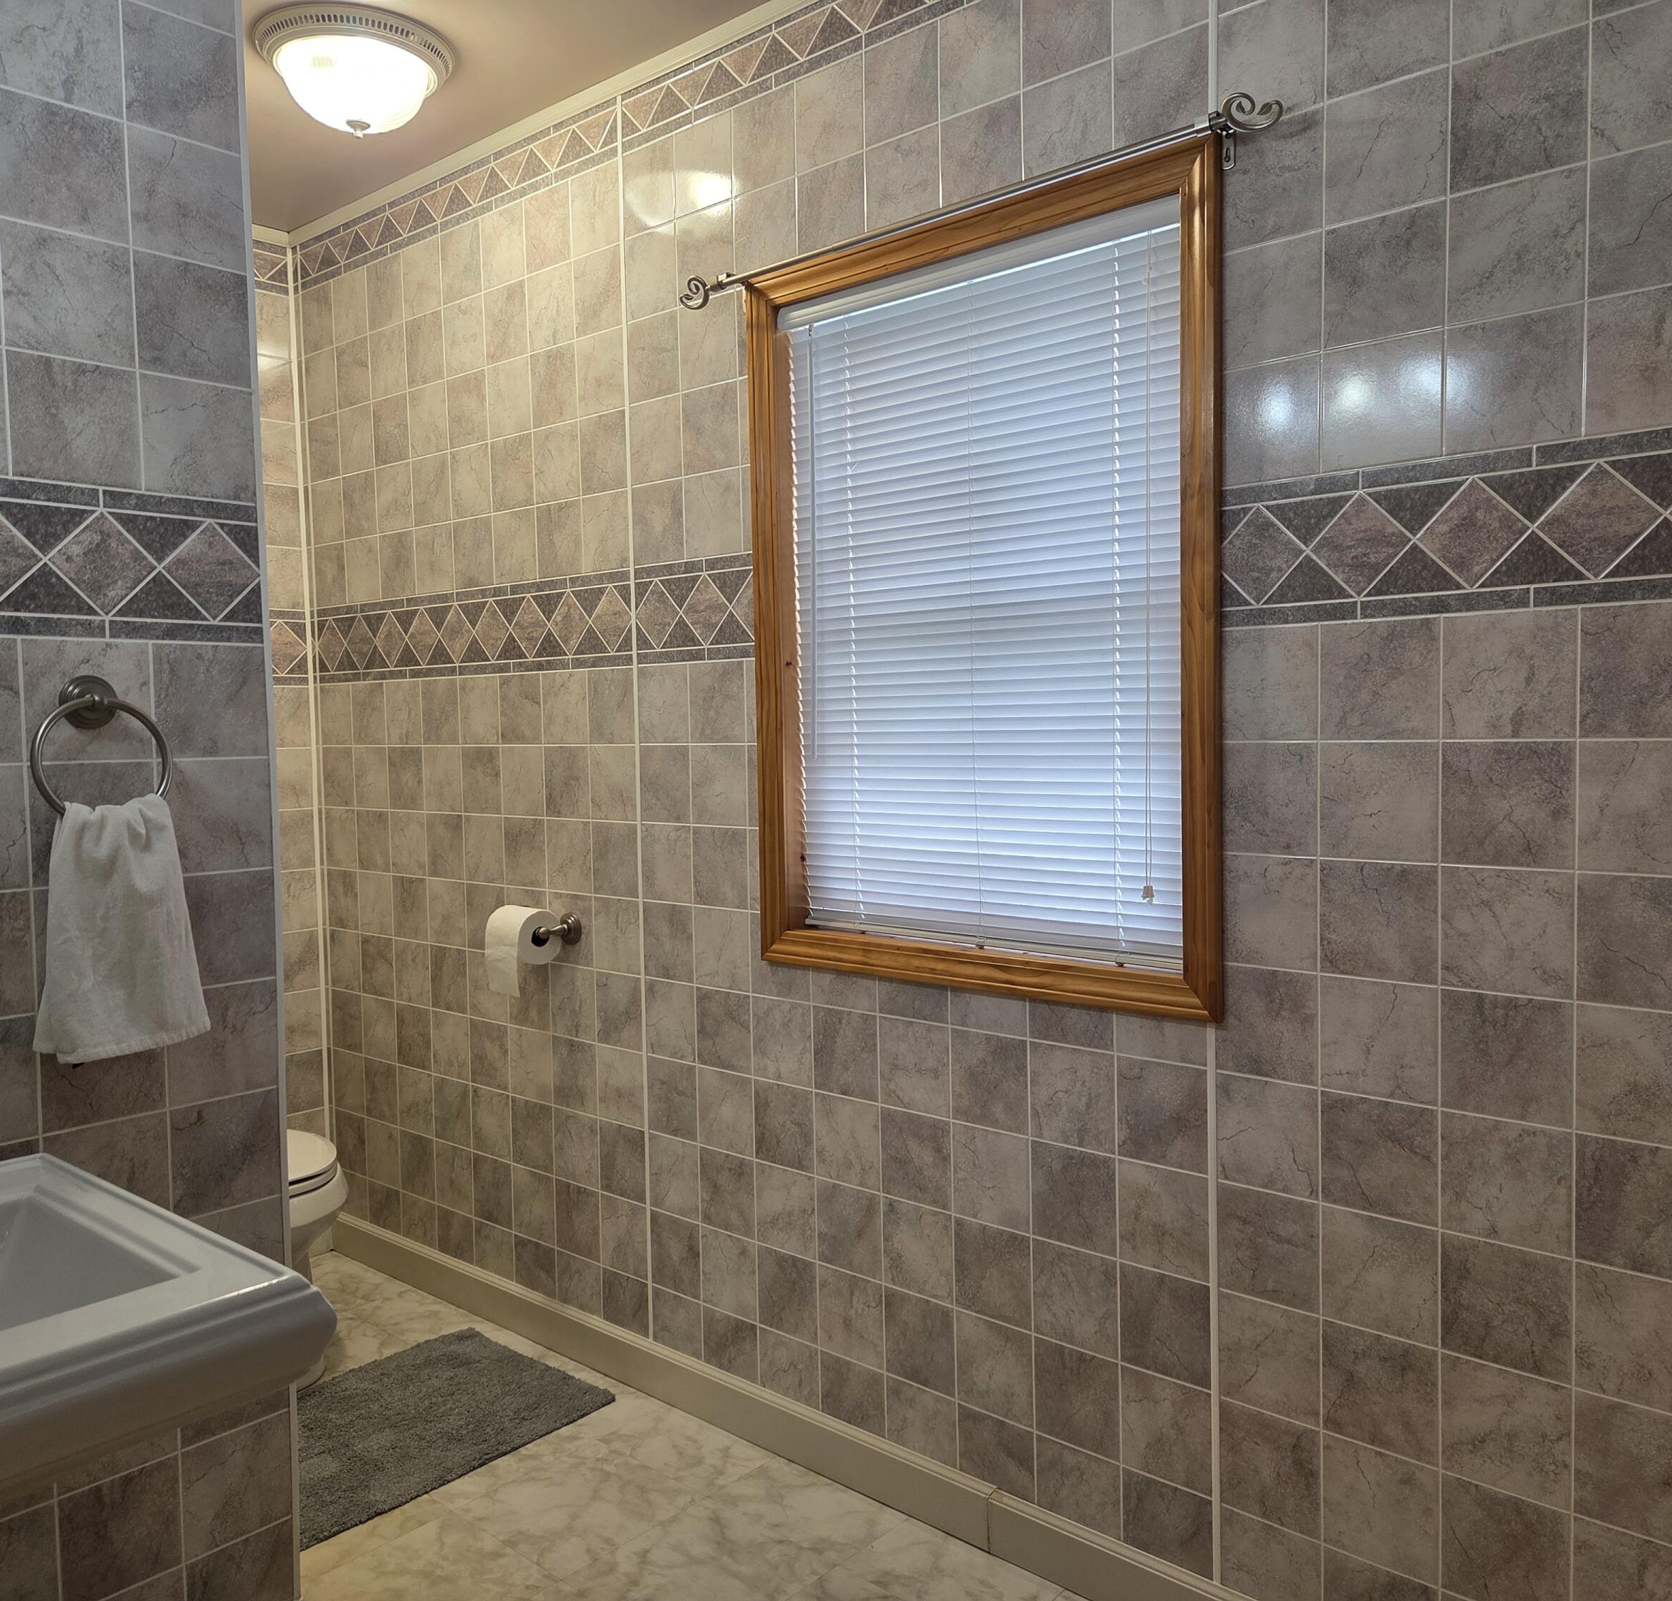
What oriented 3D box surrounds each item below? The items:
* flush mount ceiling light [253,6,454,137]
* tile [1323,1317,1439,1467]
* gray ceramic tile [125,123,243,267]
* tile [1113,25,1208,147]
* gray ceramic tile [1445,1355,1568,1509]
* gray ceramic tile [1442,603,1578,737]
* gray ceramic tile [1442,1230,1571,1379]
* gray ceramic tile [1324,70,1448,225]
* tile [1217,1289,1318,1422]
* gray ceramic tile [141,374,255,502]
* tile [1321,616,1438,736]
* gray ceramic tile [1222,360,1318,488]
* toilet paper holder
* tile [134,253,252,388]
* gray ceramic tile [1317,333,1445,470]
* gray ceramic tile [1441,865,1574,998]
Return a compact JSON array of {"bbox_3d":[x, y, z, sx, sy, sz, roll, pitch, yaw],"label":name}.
[{"bbox_3d":[-0.853,-1.263,2.531,0.342,0.157,0.342,2,4,42],"label":"flush mount ceiling light"},{"bbox_3d":[0.702,0.762,1.829,0.150,0.150,0.010,2,4,42],"label":"tile"},{"bbox_3d":[-0.846,-0.780,1.851,0.010,0.153,0.150,2,4,42],"label":"gray ceramic tile"},{"bbox_3d":[0.447,-0.958,1.947,0.150,0.150,0.010,2,4,42],"label":"tile"},{"bbox_3d":[0.815,0.766,1.730,0.152,0.153,0.010,2,4,42],"label":"gray ceramic tile"},{"bbox_3d":[0.798,-0.148,1.679,0.150,0.150,0.010,2,4,42],"label":"gray ceramic tile"},{"bbox_3d":[0.813,0.614,1.722,0.152,0.153,0.010,2,4,42],"label":"gray ceramic tile"},{"bbox_3d":[0.677,-0.797,1.745,0.150,0.150,0.010,2,4,42],"label":"gray ceramic tile"},{"bbox_3d":[0.591,0.759,1.931,0.146,0.150,0.010,2,4,42],"label":"tile"},{"bbox_3d":[-0.838,-0.472,1.860,0.010,0.149,0.144,2,4,42],"label":"gray ceramic tile"},{"bbox_3d":[0.688,-0.152,1.783,0.150,0.148,0.010,2,4,42],"label":"tile"},{"bbox_3d":[0.570,-0.499,1.869,0.150,0.150,0.010,2,4,42],"label":"gray ceramic tile"},{"bbox_3d":[-0.619,0.266,2.940,0.205,0.072,0.090,2,4,42],"label":"toilet paper holder"},{"bbox_3d":[-0.843,-0.627,1.859,0.010,0.153,0.150,2,4,42],"label":"tile"},{"bbox_3d":[0.682,-0.493,1.761,0.150,0.150,0.010,2,4,42],"label":"gray ceramic tile"},{"bbox_3d":[0.804,0.156,1.696,0.150,0.150,0.010,2,4,42],"label":"gray ceramic tile"}]

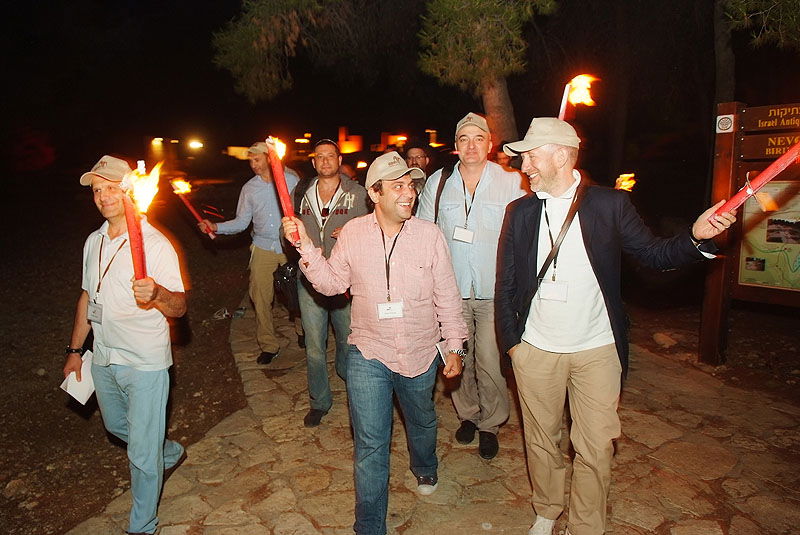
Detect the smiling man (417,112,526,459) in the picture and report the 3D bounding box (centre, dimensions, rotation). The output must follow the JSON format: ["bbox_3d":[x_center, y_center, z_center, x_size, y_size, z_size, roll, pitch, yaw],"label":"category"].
[{"bbox_3d":[0.380,0.108,3.040,0.580,1.800,0.420,1,8,6],"label":"smiling man"}]

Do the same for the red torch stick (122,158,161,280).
[{"bbox_3d":[-1.028,-0.136,2.240,0.060,0.480,0.060,-4,16,0],"label":"red torch stick"}]

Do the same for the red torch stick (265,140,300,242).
[{"bbox_3d":[-0.457,-0.290,2.270,0.060,0.470,0.060,-14,24,2],"label":"red torch stick"}]

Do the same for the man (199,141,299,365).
[{"bbox_3d":[-1.120,-0.106,4.530,0.820,1.750,0.520,2,8,13],"label":"man"}]

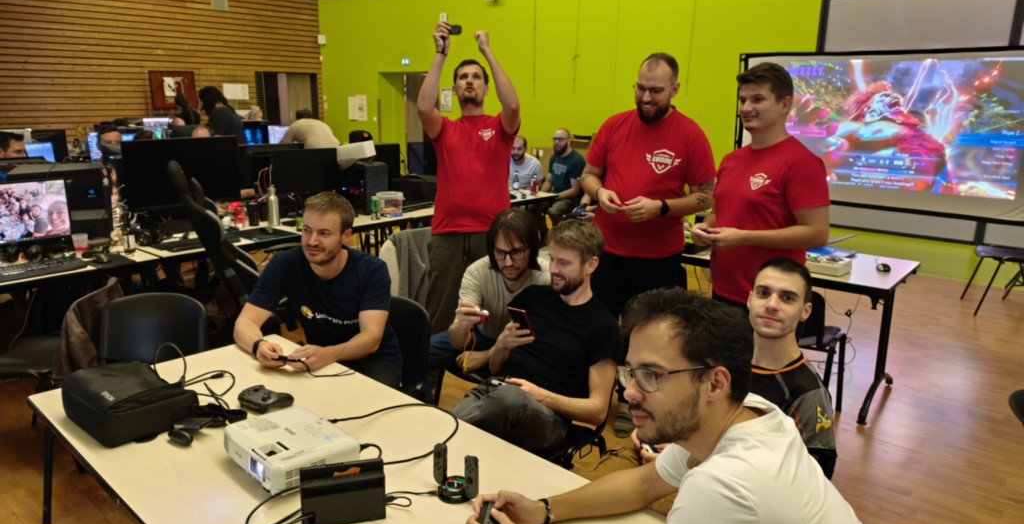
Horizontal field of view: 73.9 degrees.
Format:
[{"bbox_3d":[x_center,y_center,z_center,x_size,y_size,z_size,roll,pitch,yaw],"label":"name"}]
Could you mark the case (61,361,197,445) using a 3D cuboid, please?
[{"bbox_3d":[-1.102,0.395,1.955,0.335,0.110,0.245,13,18,41],"label":"case"}]

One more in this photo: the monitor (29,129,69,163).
[{"bbox_3d":[-4.269,-1.048,6.200,0.080,0.350,0.520,14,19,41],"label":"monitor"}]

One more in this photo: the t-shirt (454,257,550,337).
[{"bbox_3d":[-0.022,0.161,2.700,0.440,0.460,0.340,2,14,2],"label":"t-shirt"}]

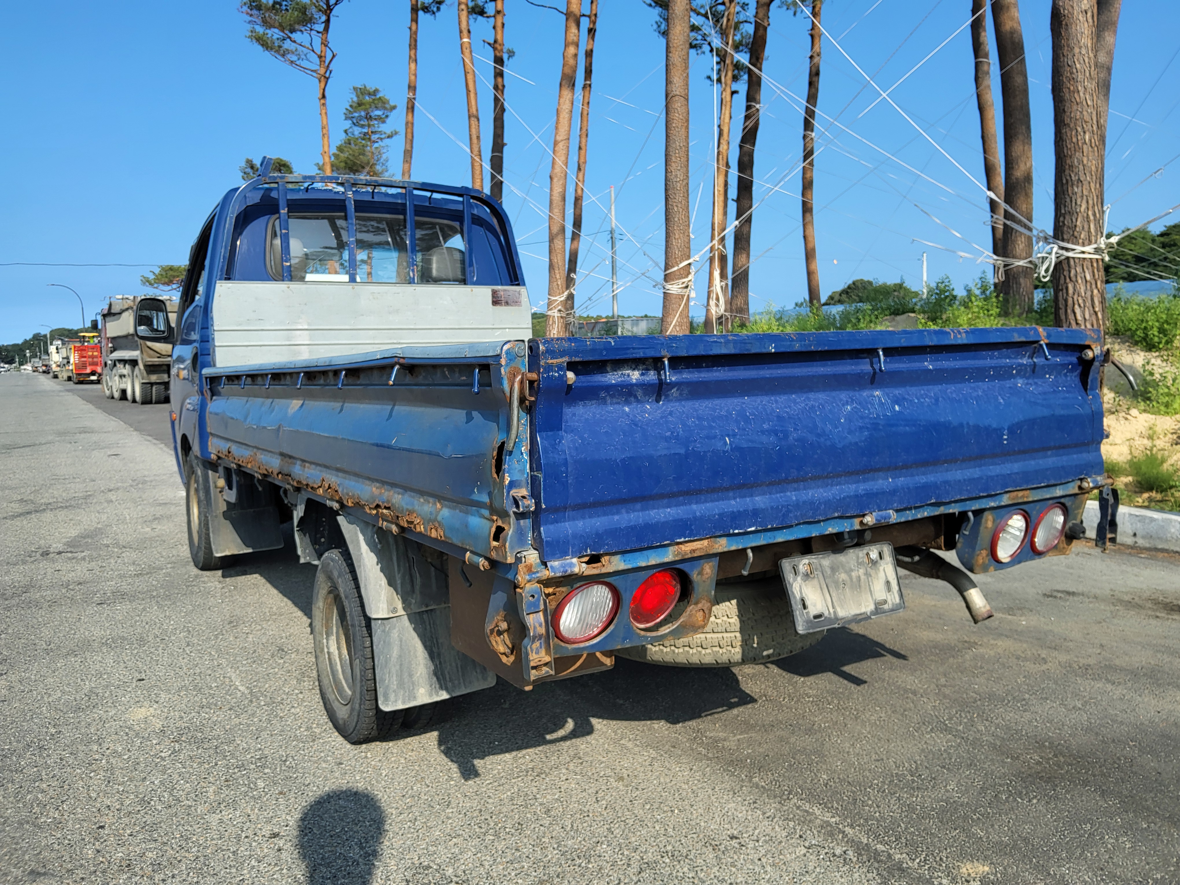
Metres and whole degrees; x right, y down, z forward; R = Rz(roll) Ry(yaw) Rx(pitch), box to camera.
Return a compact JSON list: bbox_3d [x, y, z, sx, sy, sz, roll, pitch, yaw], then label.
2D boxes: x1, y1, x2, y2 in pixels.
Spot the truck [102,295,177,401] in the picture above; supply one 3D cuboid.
[{"bbox_3d":[-14.037,-3.048,28.928,2.500,3.300,8.800,-5,7,-34],"label":"truck"}]

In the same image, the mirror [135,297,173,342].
[{"bbox_3d":[-2.508,-0.717,5.109,0.190,0.240,0.100,-6,7,-41],"label":"mirror"}]

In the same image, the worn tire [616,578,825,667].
[{"bbox_3d":[0.301,0.399,2.372,0.650,0.190,0.650,-1,6,0],"label":"worn tire"}]

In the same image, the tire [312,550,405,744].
[{"bbox_3d":[-0.686,0.588,2.653,0.150,0.565,0.565,-5,7,-31],"label":"tire"}]

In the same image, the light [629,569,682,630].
[{"bbox_3d":[0.115,0.289,1.639,0.125,0.125,0.050,-5,21,-35],"label":"light"}]

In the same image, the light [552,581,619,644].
[{"bbox_3d":[-0.012,0.297,1.563,0.134,0.134,0.050,-5,20,-31],"label":"light"}]

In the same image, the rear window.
[{"bbox_3d":[-1.108,-0.969,4.586,1.070,0.390,0.060,-5,7,-31],"label":"rear window"}]

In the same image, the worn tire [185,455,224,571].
[{"bbox_3d":[-2.062,0.359,4.883,0.195,0.650,0.650,-5,7,-31],"label":"worn tire"}]

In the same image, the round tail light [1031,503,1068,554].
[{"bbox_3d":[1.164,0.224,2.266,0.137,0.137,0.050,-5,20,-31],"label":"round tail light"}]

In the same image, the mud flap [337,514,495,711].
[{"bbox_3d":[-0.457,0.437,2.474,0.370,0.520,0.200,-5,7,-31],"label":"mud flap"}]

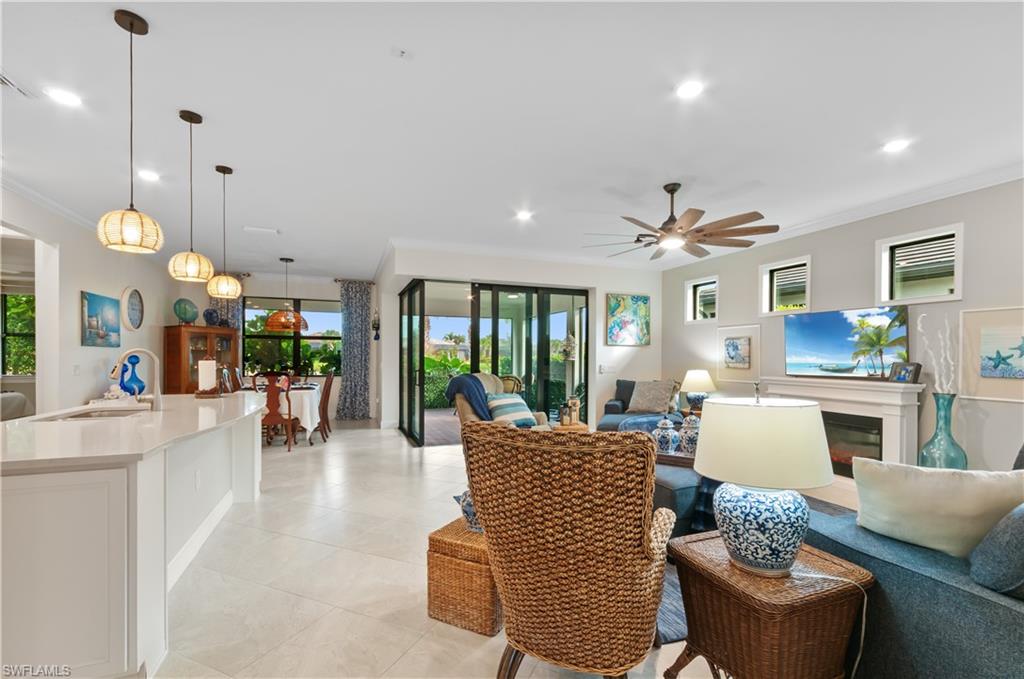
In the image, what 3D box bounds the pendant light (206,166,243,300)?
[{"bbox_3d":[-2.503,-0.921,3.708,0.303,1.127,0.303,1,-1,-21],"label":"pendant light"}]

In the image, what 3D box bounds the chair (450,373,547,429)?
[{"bbox_3d":[-0.100,0.920,4.660,0.860,1.080,0.820,-1,-2,31],"label":"chair"}]

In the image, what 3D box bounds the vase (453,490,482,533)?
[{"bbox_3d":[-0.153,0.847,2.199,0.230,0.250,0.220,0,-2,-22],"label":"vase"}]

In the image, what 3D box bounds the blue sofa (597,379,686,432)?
[{"bbox_3d":[1.856,1.100,5.941,1.080,0.900,1.500,0,-1,19],"label":"blue sofa"}]

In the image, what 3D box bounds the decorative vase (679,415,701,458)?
[{"bbox_3d":[1.454,0.756,3.445,0.200,0.330,0.200,1,-2,-22],"label":"decorative vase"}]

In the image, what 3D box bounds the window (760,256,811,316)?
[{"bbox_3d":[3.414,-0.651,5.339,0.110,0.670,0.660,1,-2,-22],"label":"window"}]

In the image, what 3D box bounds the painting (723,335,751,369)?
[{"bbox_3d":[3.206,0.191,6.058,0.040,0.428,0.420,1,-1,-21],"label":"painting"}]

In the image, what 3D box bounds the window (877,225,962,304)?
[{"bbox_3d":[3.918,-0.690,4.105,0.120,0.685,0.665,1,-2,-23],"label":"window"}]

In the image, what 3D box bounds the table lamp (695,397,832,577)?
[{"bbox_3d":[0.874,0.484,1.487,0.410,0.607,0.410,1,-2,-22],"label":"table lamp"}]

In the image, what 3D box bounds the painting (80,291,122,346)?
[{"bbox_3d":[-5.131,-0.225,5.345,0.040,0.635,0.874,1,-1,-21],"label":"painting"}]

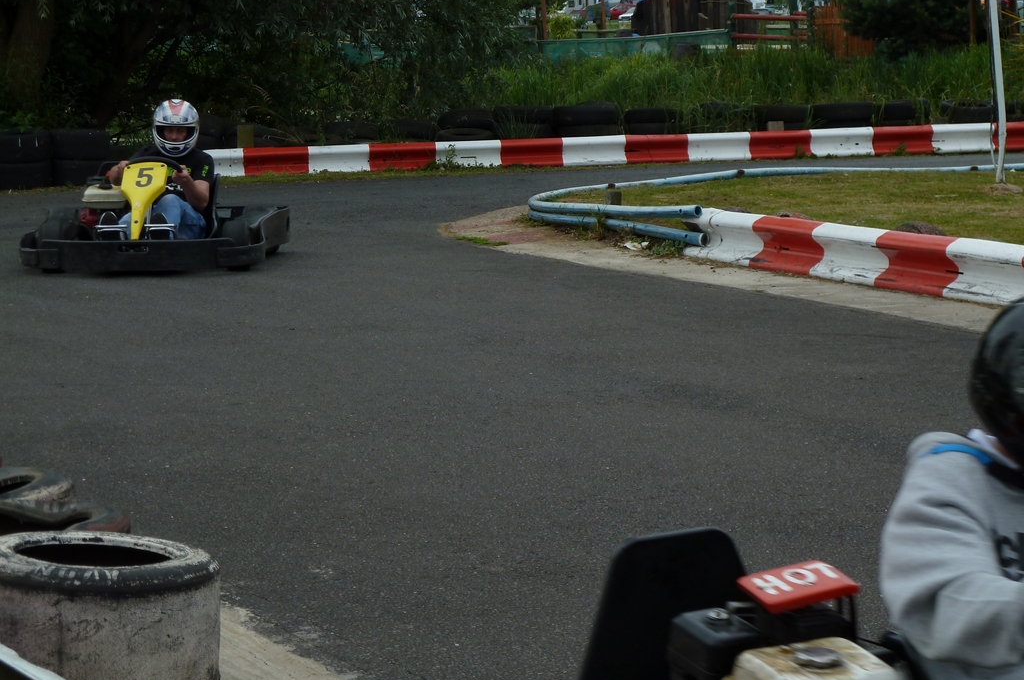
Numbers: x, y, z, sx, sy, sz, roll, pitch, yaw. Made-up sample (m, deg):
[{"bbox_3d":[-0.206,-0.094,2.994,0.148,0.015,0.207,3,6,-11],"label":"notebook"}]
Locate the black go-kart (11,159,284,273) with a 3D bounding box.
[{"bbox_3d":[-1.976,-0.735,16.068,1.350,0.610,1.820,-1,6,2],"label":"black go-kart"}]

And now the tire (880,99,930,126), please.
[{"bbox_3d":[4.022,-2.341,29.100,0.570,0.190,0.570,-1,6,0],"label":"tire"}]

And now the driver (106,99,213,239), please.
[{"bbox_3d":[-1.990,-0.913,15.999,0.590,0.870,1.150,-1,6,2],"label":"driver"}]

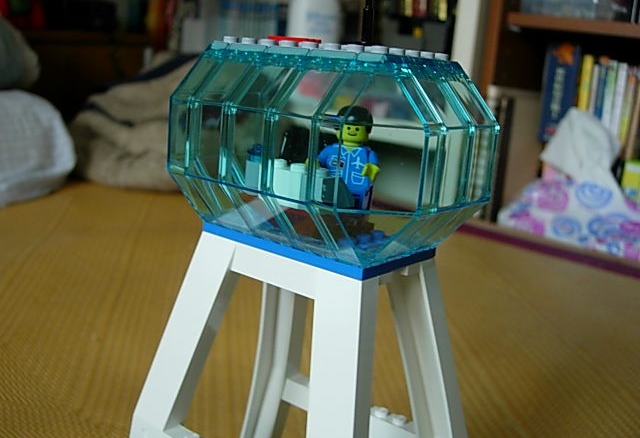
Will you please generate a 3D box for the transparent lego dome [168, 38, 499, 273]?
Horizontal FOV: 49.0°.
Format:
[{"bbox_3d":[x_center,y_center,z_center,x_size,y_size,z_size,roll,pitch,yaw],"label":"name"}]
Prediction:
[{"bbox_3d":[-0.003,-0.023,0.214,0.096,0.059,0.058,14,15,37],"label":"transparent lego dome"}]

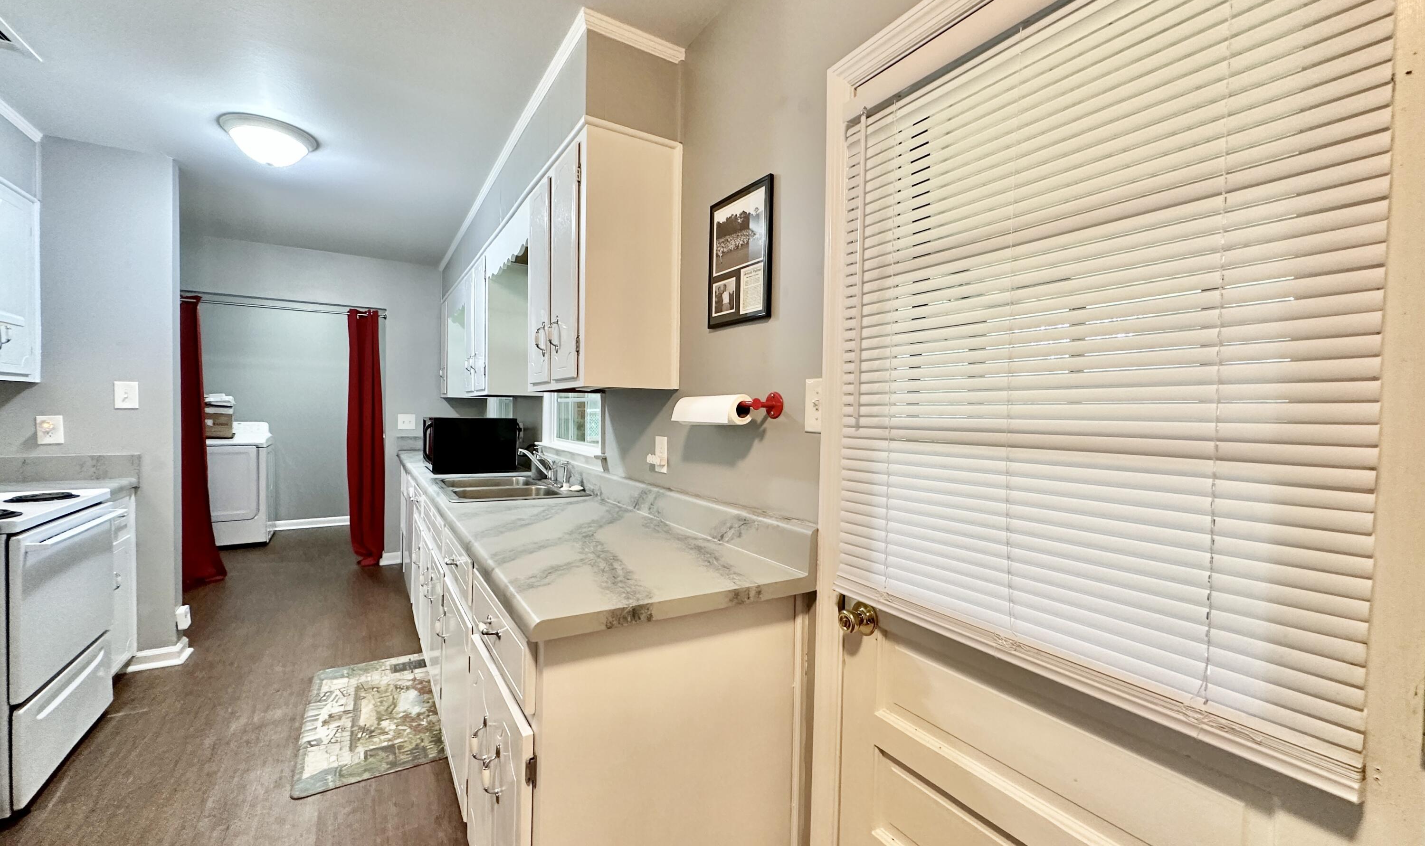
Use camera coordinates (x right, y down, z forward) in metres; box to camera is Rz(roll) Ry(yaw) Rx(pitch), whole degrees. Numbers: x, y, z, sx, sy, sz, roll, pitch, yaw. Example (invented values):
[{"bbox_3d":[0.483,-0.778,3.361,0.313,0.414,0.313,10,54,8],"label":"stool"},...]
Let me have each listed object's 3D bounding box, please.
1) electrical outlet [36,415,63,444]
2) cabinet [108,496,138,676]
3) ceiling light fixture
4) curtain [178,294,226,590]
[{"bbox_3d":[-2.941,0.030,2.556,0.080,0.122,0.018,0,1,-31],"label":"electrical outlet"},{"bbox_3d":[-2.890,0.735,2.406,0.621,0.852,0.365,0,1,-31],"label":"cabinet"},{"bbox_3d":[-1.909,-1.188,2.489,0.341,0.138,0.341,0,1,-31],"label":"ceiling light fixture"},{"bbox_3d":[-3.634,0.133,4.050,0.328,2.047,0.182,0,1,-31],"label":"curtain"}]

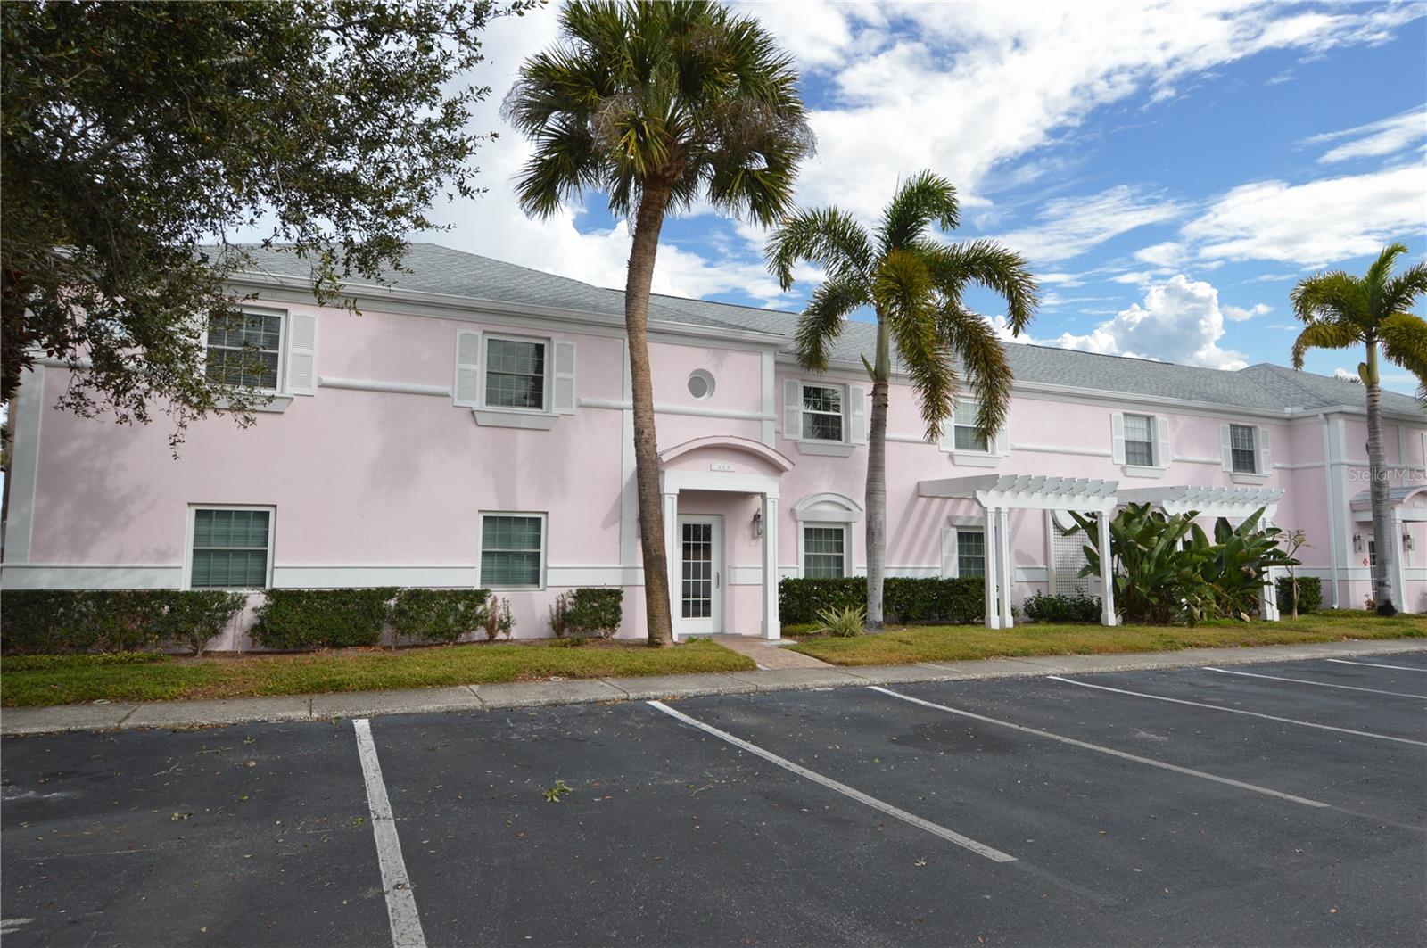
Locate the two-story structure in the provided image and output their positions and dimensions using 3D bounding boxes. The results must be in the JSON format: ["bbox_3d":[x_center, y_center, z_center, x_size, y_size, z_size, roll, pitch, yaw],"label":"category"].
[{"bbox_3d":[6.443,-0.374,24.853,40.502,8.544,14.609,3,-6,-23],"label":"two-story structure"}]

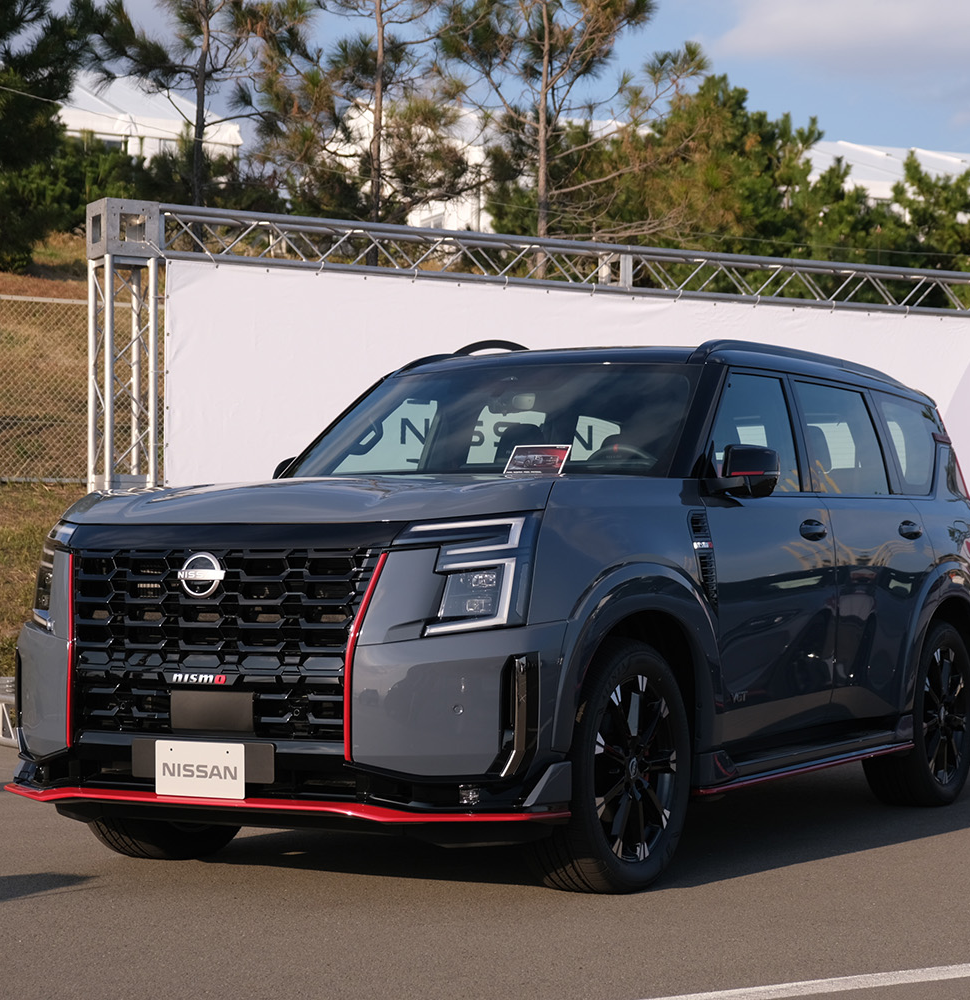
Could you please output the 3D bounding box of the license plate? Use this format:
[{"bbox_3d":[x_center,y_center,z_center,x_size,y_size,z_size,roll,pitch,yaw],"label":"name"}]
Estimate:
[{"bbox_3d":[-0.854,0.808,6.366,0.330,0.165,0.012,-1,-3,30],"label":"license plate"}]

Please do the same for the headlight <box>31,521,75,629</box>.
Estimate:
[{"bbox_3d":[-1.395,0.247,7.010,0.335,0.375,0.310,-1,-3,30],"label":"headlight"}]

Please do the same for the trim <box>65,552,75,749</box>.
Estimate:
[{"bbox_3d":[-1.311,0.473,6.714,0.090,0.612,0.110,-1,-3,30],"label":"trim"}]

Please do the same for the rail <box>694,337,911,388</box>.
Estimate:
[{"bbox_3d":[1.355,-0.538,8.928,0.095,0.165,2.400,-1,-3,30],"label":"rail"}]

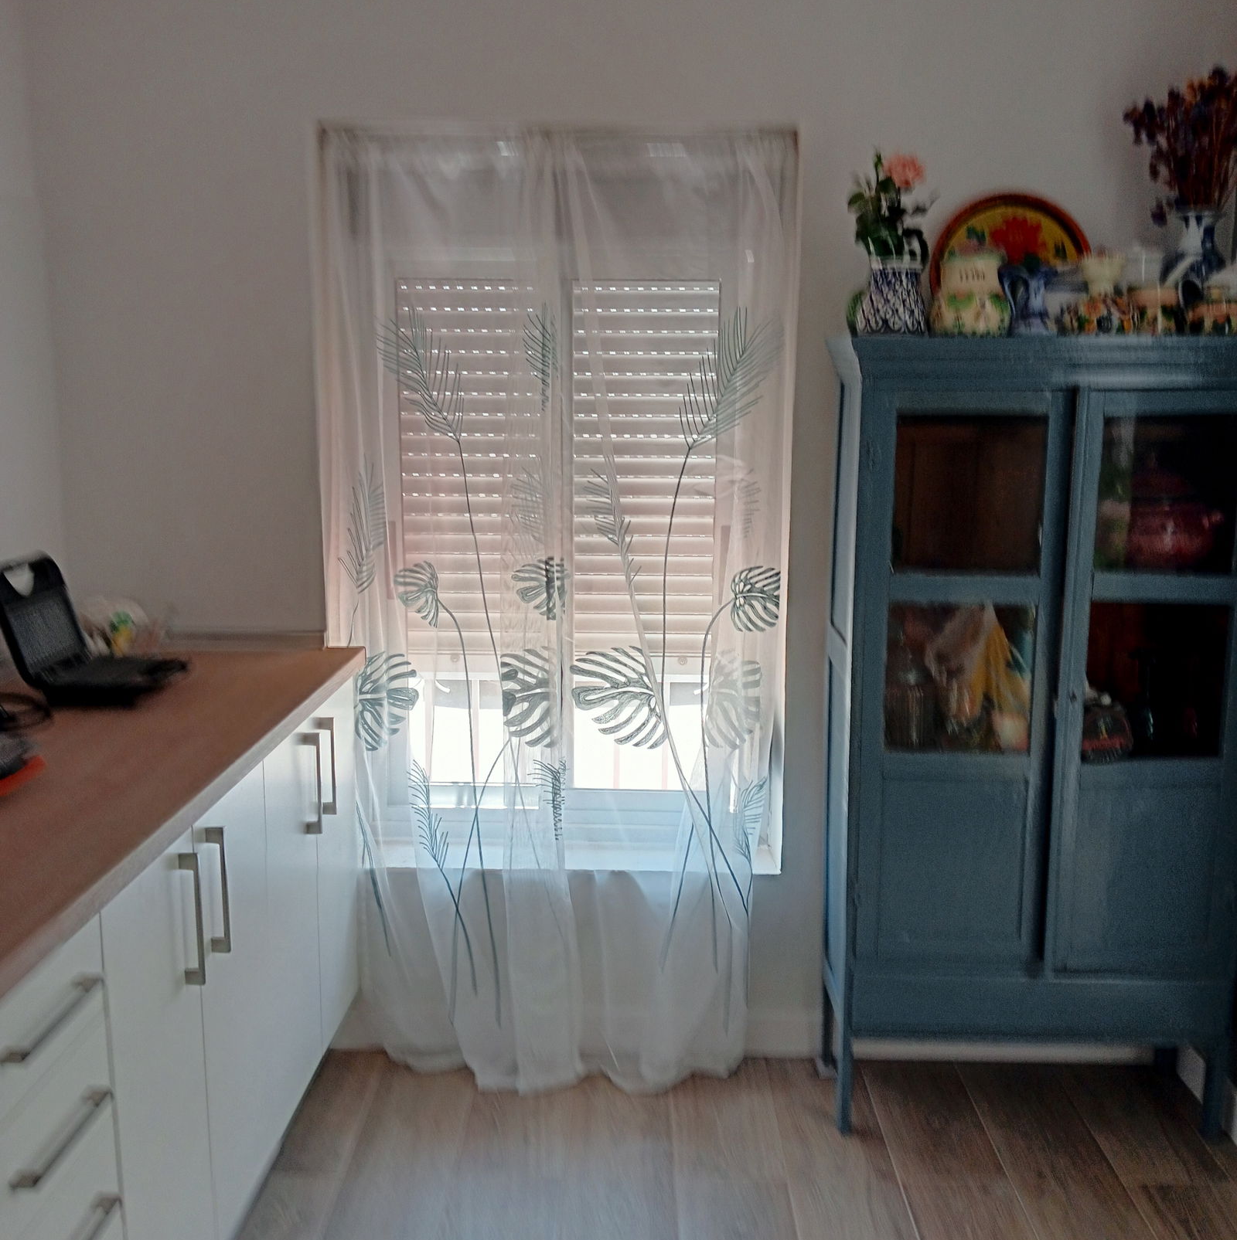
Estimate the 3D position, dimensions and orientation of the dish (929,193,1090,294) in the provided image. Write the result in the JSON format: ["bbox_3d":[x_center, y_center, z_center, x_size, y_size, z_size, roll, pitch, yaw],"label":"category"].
[{"bbox_3d":[0.771,-0.704,2.623,0.317,0.317,0.030,1,-7,1],"label":"dish"}]

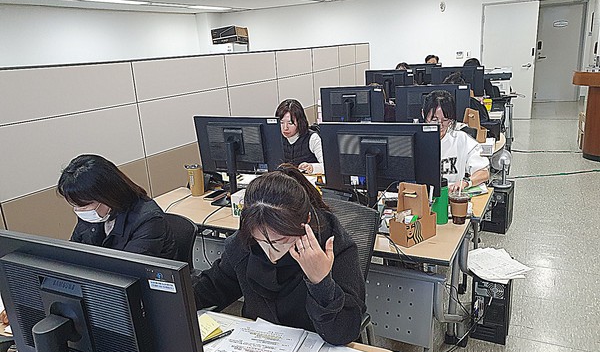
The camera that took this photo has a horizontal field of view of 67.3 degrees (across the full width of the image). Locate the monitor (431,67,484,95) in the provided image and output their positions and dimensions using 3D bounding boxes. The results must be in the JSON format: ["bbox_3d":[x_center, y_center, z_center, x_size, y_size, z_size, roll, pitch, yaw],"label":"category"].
[{"bbox_3d":[1.836,-1.016,5.291,0.570,0.500,0.210,3,17,24],"label":"monitor"}]

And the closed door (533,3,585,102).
[{"bbox_3d":[5.754,-2.688,10.001,0.900,2.090,0.070,4,18,27],"label":"closed door"}]

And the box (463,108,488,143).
[{"bbox_3d":[1.387,-0.391,3.622,0.185,0.260,0.125,-12,18,-26],"label":"box"}]

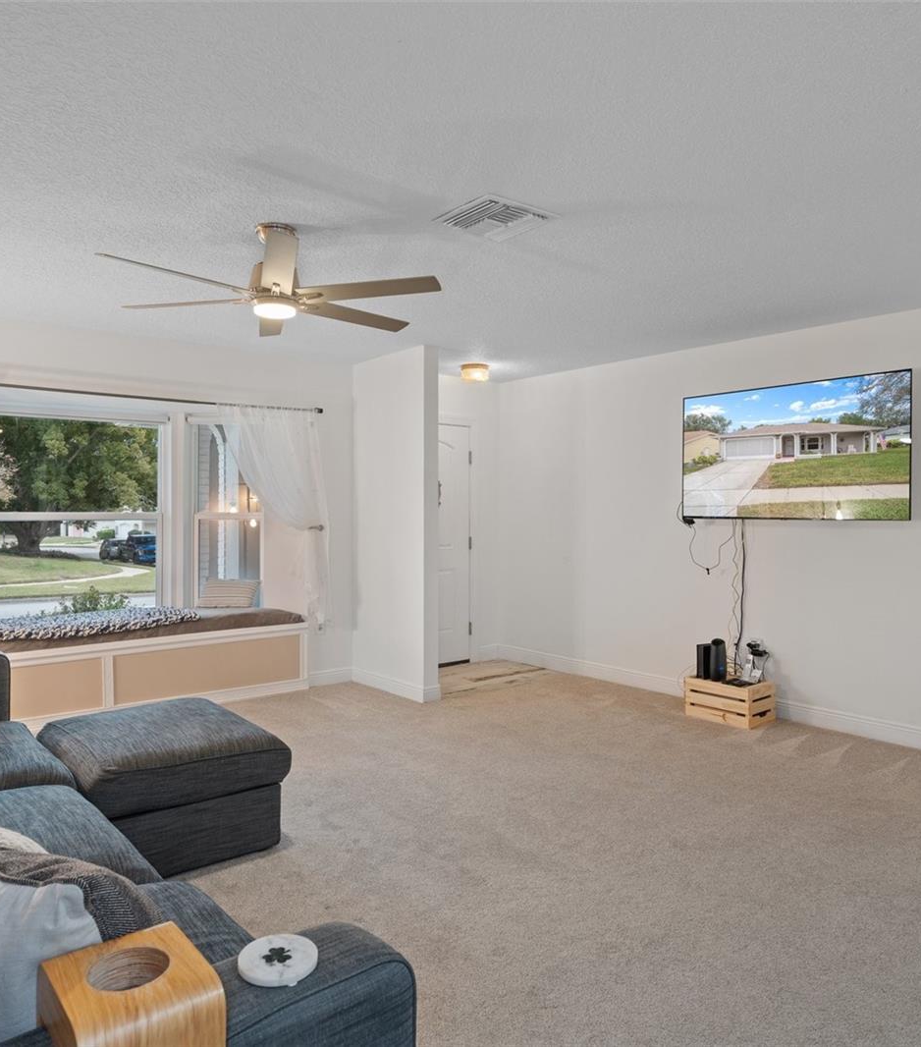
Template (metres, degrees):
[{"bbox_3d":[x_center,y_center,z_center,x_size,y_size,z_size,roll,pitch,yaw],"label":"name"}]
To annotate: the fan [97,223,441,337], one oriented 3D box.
[{"bbox_3d":[-0.757,-1.022,3.063,1.418,0.377,1.357,-1,1,-41],"label":"fan"}]

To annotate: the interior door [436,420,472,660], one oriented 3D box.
[{"bbox_3d":[-0.269,0.180,6.122,0.910,2.030,0.045,-1,1,-38],"label":"interior door"}]

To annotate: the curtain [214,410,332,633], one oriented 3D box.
[{"bbox_3d":[-1.309,-0.029,5.249,0.860,1.630,0.120,-1,1,-38],"label":"curtain"}]

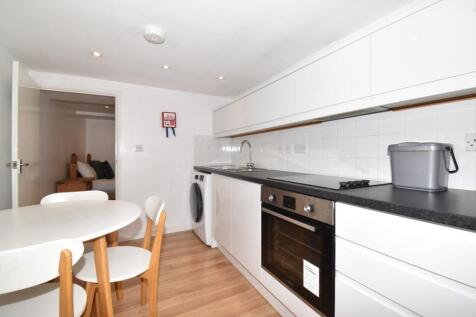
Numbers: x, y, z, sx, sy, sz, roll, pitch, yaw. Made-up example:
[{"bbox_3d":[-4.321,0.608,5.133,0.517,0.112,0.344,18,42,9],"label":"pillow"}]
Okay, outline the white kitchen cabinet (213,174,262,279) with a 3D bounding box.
[{"bbox_3d":[0.191,0.548,2.042,0.582,0.726,0.968,0,1,-29],"label":"white kitchen cabinet"}]

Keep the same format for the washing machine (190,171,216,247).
[{"bbox_3d":[-0.294,0.637,2.760,0.590,0.850,0.595,0,1,-29],"label":"washing machine"}]

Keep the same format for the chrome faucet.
[{"bbox_3d":[0.109,-0.048,2.554,0.185,0.375,0.160,0,1,-29],"label":"chrome faucet"}]

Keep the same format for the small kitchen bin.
[{"bbox_3d":[0.943,0.043,1.021,0.187,0.230,0.242,0,1,-29],"label":"small kitchen bin"}]

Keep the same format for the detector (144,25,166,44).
[{"bbox_3d":[-0.636,-0.943,1.525,0.150,0.050,0.150,0,1,-29],"label":"detector"}]

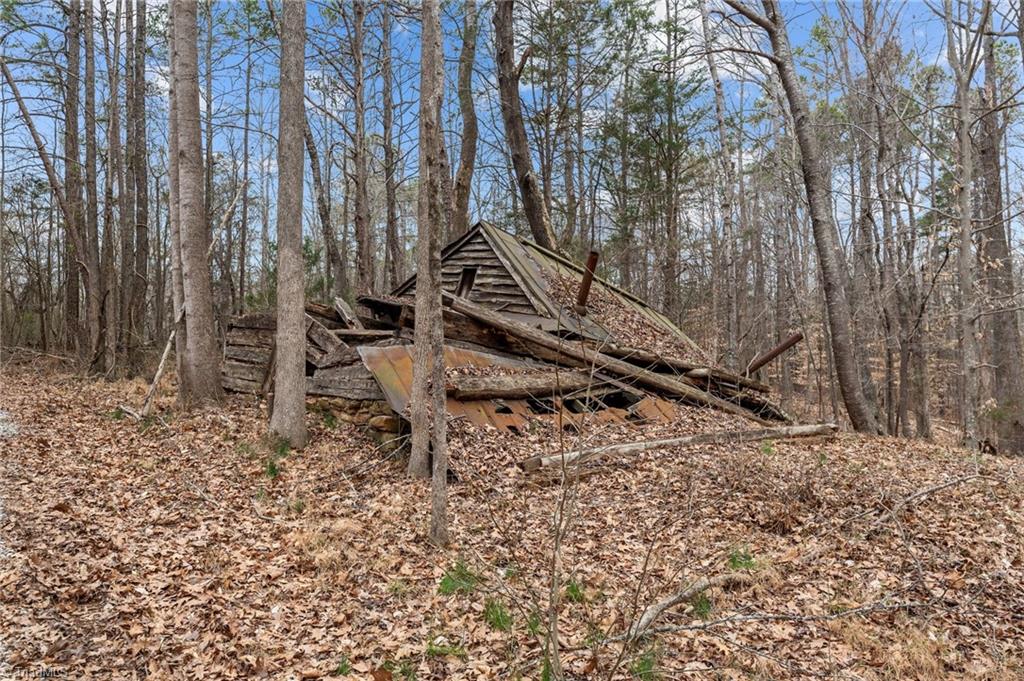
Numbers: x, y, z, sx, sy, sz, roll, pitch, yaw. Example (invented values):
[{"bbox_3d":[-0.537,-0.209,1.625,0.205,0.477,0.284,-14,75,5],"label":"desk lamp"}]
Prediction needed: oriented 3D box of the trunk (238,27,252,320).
[{"bbox_3d":[-7.800,-4.300,20.000,0.200,10.400,0.200,2,0,0],"label":"trunk"}]

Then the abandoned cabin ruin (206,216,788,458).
[{"bbox_3d":[-0.150,-0.450,11.800,9.300,3.300,5.600,0,0,13],"label":"abandoned cabin ruin"}]

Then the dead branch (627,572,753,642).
[{"bbox_3d":[1.030,1.410,3.830,1.120,0.130,0.200,0,0,-41],"label":"dead branch"}]

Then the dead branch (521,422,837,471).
[{"bbox_3d":[2.380,1.290,8.600,5.000,0.220,0.260,0,0,-25],"label":"dead branch"}]

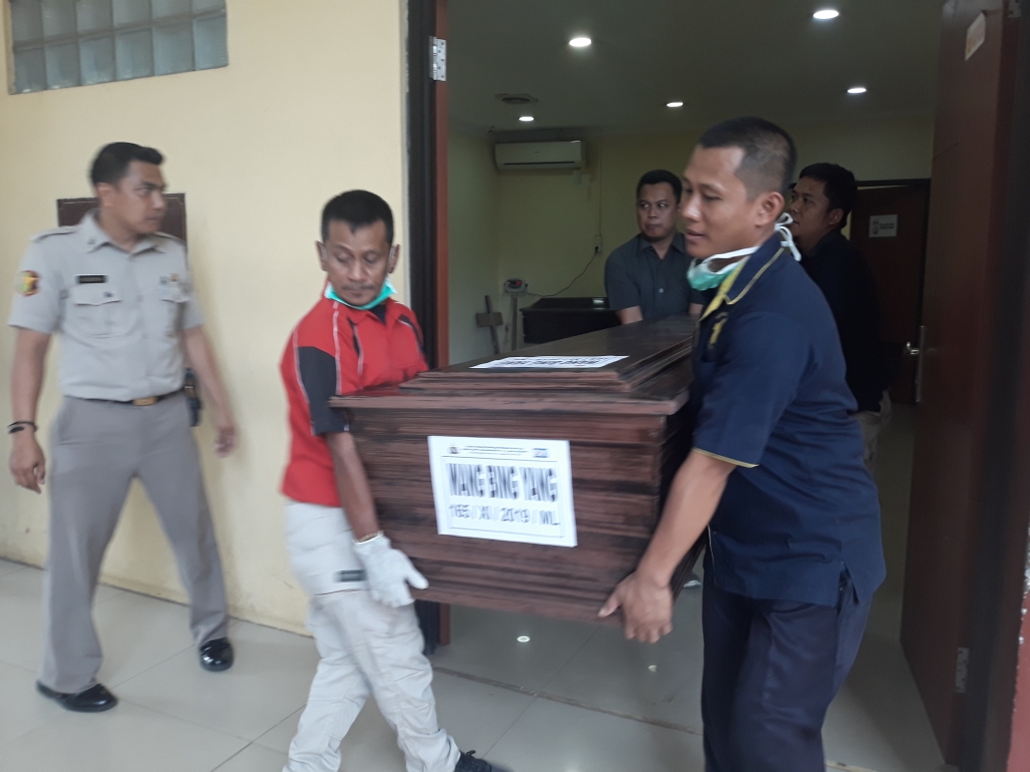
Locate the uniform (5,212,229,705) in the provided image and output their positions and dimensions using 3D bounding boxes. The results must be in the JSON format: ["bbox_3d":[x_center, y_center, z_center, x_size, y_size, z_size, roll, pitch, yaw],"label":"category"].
[{"bbox_3d":[-1.122,0.204,2.390,0.570,1.430,0.360,-7,11,-43],"label":"uniform"}]

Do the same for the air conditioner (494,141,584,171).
[{"bbox_3d":[0.260,-2.490,8.707,0.980,0.290,0.210,4,9,25],"label":"air conditioner"}]

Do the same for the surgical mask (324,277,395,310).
[{"bbox_3d":[-0.321,-0.192,1.670,0.150,0.070,0.090,-1,8,-10],"label":"surgical mask"}]

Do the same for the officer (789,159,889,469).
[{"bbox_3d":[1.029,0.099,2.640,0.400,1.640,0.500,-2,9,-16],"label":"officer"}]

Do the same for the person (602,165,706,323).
[{"bbox_3d":[0.550,0.019,3.094,0.510,1.660,0.380,3,9,14],"label":"person"}]

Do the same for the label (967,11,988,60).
[{"bbox_3d":[1.246,-0.944,2.170,0.004,0.090,0.200,3,9,17],"label":"label"}]

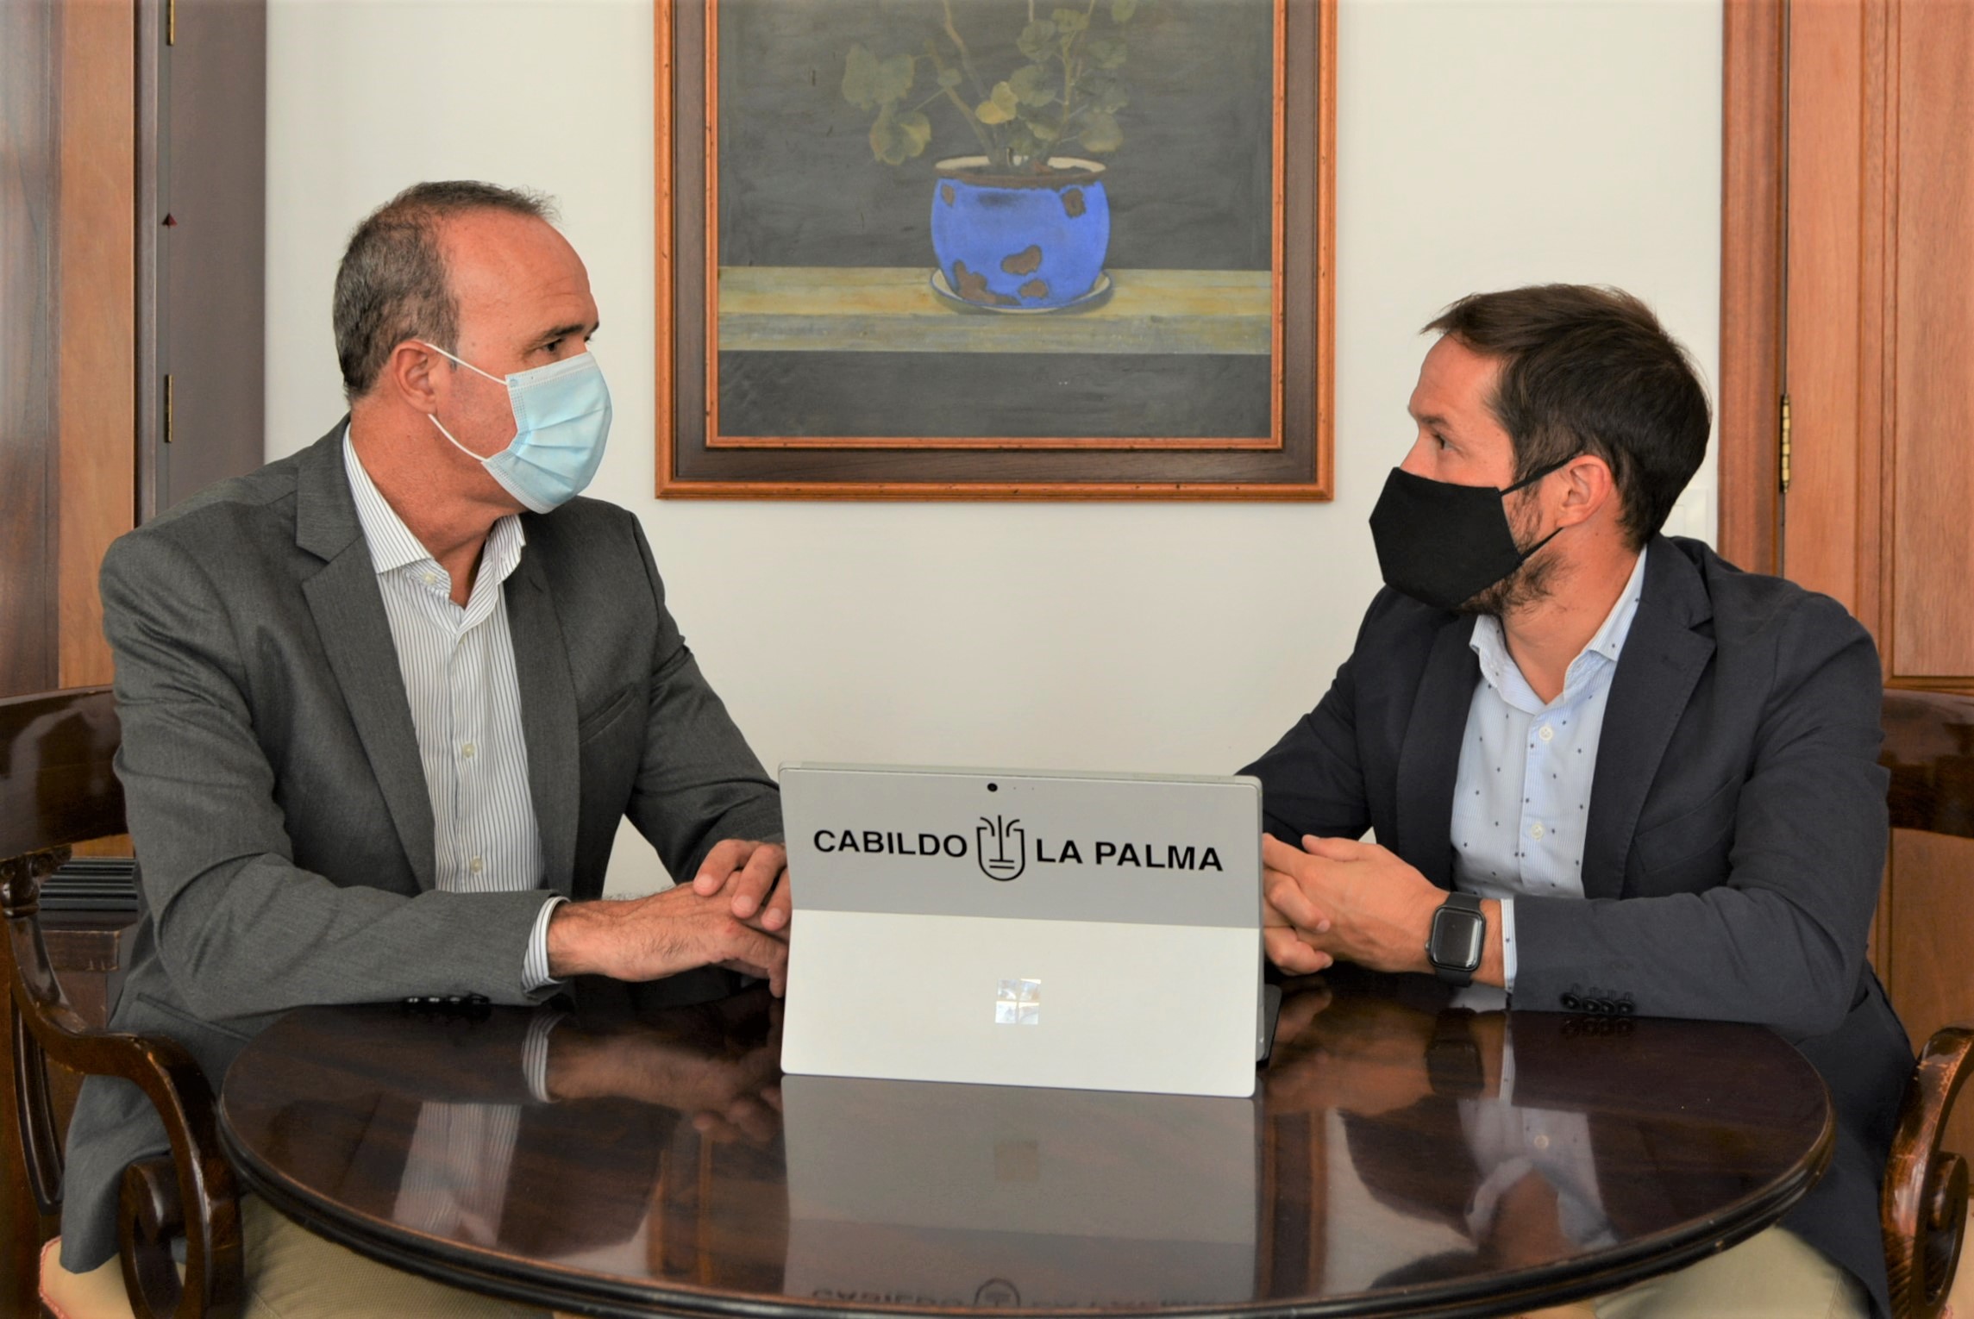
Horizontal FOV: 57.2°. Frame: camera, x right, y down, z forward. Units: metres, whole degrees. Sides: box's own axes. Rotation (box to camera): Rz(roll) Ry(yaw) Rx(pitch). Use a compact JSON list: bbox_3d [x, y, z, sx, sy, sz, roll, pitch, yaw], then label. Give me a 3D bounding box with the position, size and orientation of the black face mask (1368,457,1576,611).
[{"bbox_3d":[0.350,-0.093,1.330,0.135,0.115,0.145,0,2,6],"label":"black face mask"}]

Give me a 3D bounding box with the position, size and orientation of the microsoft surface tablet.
[{"bbox_3d":[0.039,0.136,1.055,0.250,0.165,0.255,1,2,12],"label":"microsoft surface tablet"}]

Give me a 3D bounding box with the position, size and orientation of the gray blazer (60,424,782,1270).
[{"bbox_3d":[-0.432,0.140,1.425,0.500,0.650,0.480,-2,3,-44],"label":"gray blazer"}]

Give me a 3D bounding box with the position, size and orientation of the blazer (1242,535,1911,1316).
[{"bbox_3d":[0.432,0.200,1.350,0.470,0.600,0.450,2,3,44],"label":"blazer"}]

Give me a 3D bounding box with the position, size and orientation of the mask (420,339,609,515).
[{"bbox_3d":[-0.347,-0.176,1.385,0.130,0.125,0.145,1,2,11],"label":"mask"}]

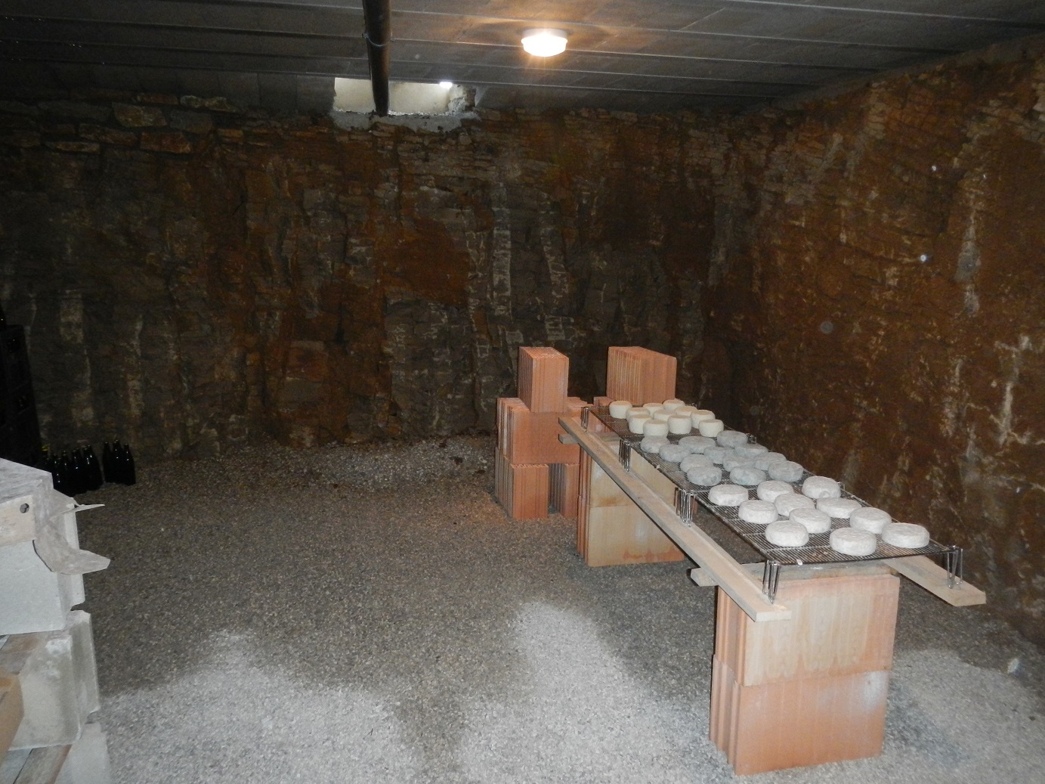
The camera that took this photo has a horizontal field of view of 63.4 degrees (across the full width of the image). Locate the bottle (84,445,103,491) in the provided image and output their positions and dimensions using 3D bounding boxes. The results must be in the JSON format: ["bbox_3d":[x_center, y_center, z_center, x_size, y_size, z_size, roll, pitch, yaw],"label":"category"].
[{"bbox_3d":[-2.692,0.467,5.293,0.085,0.280,0.085,1,11,0],"label":"bottle"}]

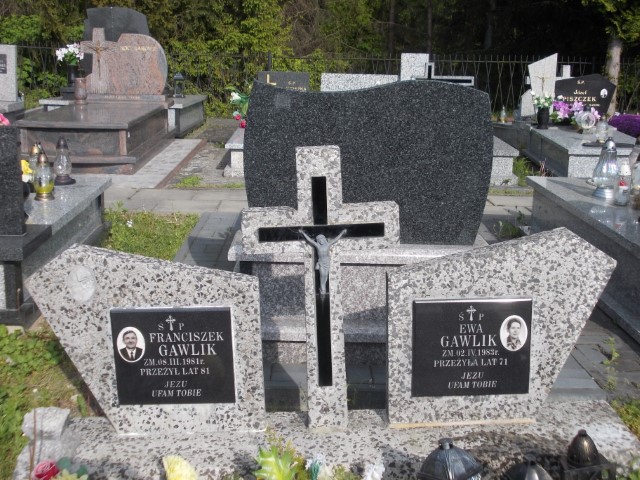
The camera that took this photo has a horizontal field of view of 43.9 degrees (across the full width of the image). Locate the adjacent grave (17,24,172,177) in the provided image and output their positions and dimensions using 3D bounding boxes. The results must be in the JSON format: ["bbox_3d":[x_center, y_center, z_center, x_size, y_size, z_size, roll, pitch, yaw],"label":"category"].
[{"bbox_3d":[-2.264,-1.531,8.305,1.180,1.310,2.200,1,16,0],"label":"adjacent grave"}]

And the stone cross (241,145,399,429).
[{"bbox_3d":[0.008,0.147,2.325,0.446,0.842,0.080,-2,13,0],"label":"stone cross"}]

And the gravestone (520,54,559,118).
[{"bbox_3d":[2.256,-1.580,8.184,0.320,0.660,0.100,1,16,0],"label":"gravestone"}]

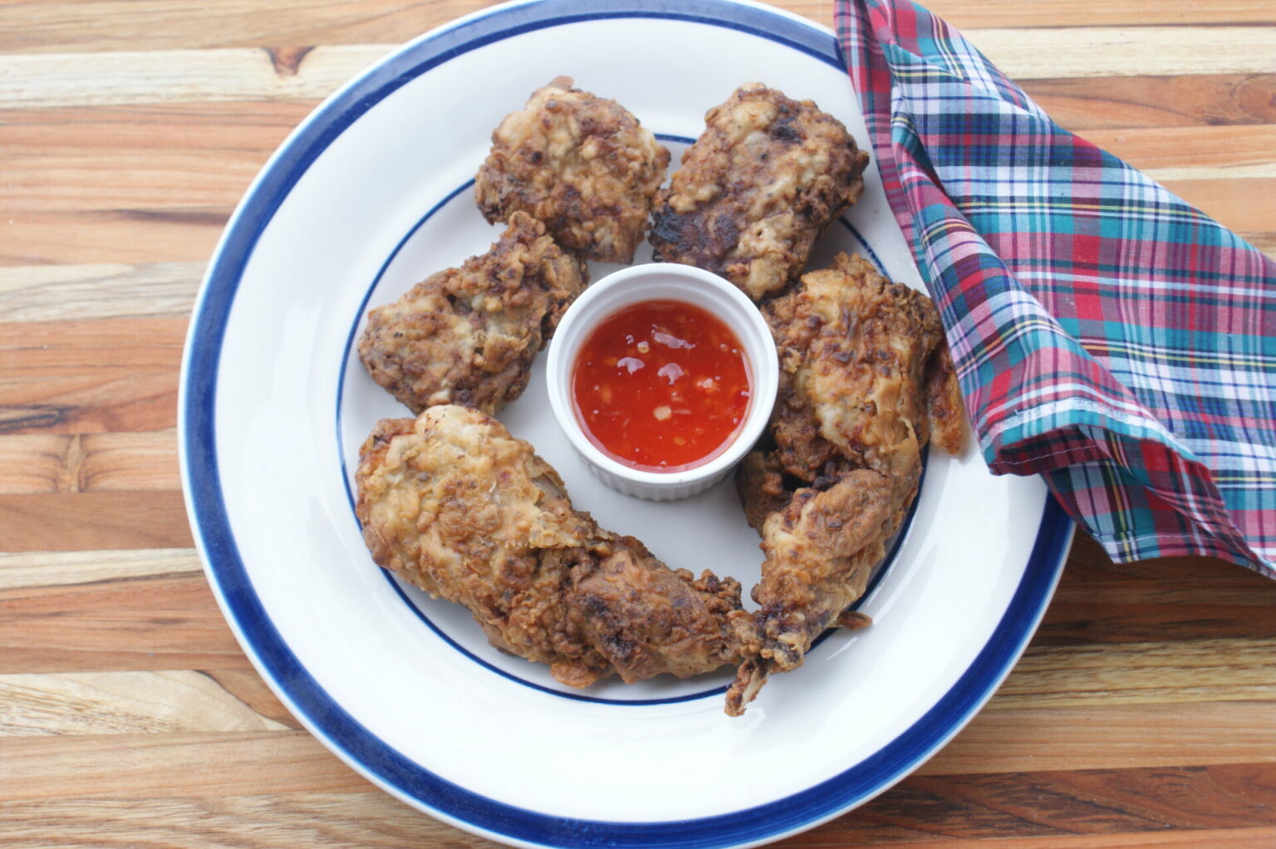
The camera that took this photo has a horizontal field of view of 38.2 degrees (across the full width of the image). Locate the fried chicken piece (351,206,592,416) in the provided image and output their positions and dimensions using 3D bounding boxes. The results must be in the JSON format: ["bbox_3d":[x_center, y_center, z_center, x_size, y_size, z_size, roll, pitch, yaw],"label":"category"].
[{"bbox_3d":[-0.049,-0.031,0.570,0.073,0.037,0.049,-38,78,-11],"label":"fried chicken piece"}]

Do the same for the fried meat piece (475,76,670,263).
[{"bbox_3d":[-0.019,-0.083,0.585,0.059,0.038,0.054,23,75,5],"label":"fried meat piece"}]

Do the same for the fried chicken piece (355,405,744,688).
[{"bbox_3d":[-0.029,0.039,0.546,0.131,0.045,0.058,32,76,8],"label":"fried chicken piece"}]

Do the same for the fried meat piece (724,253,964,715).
[{"bbox_3d":[0.063,0.018,0.552,0.066,0.048,0.147,12,74,2],"label":"fried meat piece"}]

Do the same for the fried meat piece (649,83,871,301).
[{"bbox_3d":[0.037,-0.074,0.584,0.055,0.037,0.073,32,76,8],"label":"fried meat piece"}]

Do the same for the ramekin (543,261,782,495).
[{"bbox_3d":[0.007,-0.011,0.567,0.069,0.037,0.069,0,74,-1],"label":"ramekin"}]

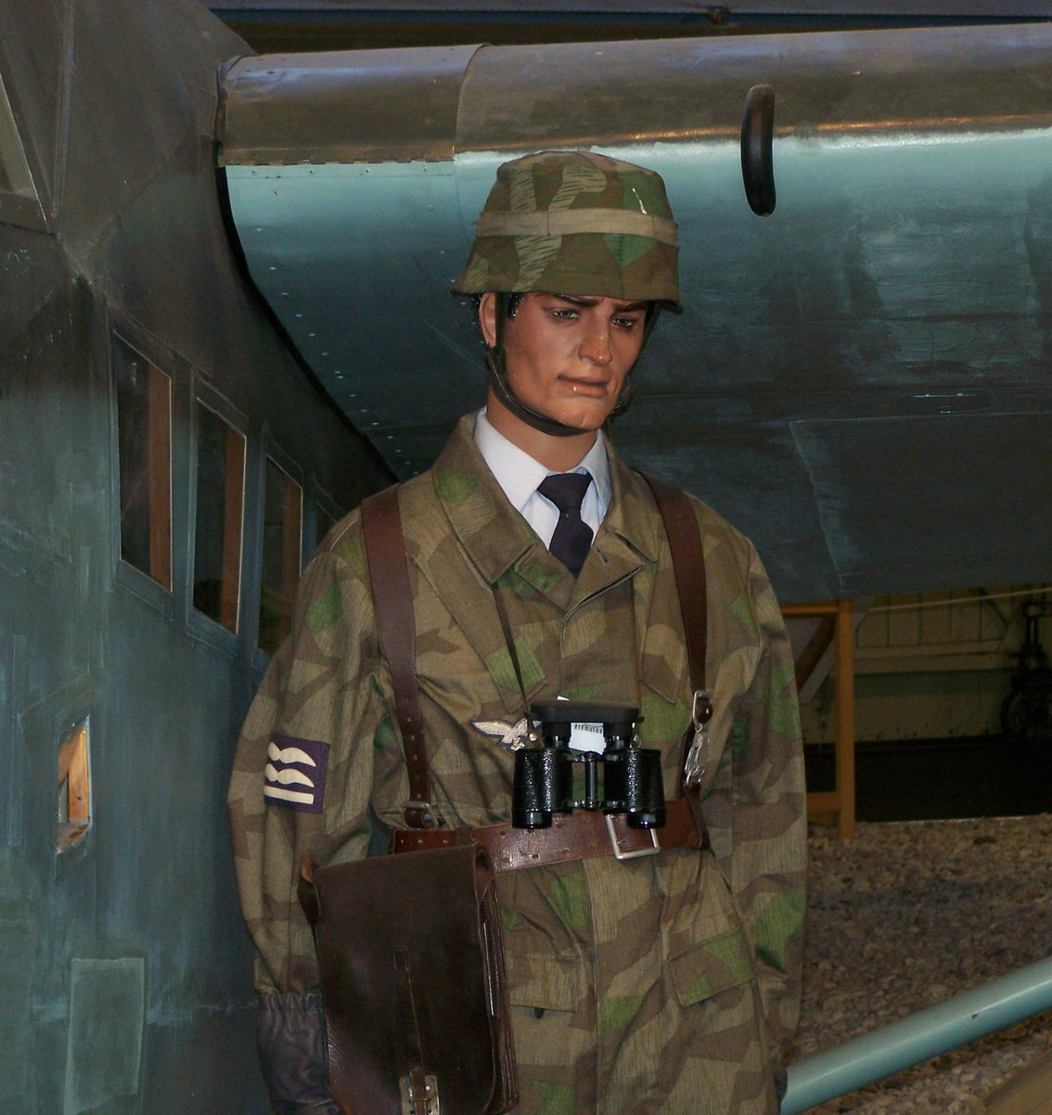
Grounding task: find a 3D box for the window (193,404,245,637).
[{"bbox_3d":[-0.339,-0.042,5.567,0.030,0.226,0.350,0,-6,5],"label":"window"}]

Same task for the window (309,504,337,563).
[{"bbox_3d":[-0.256,0.060,6.578,0.030,0.226,0.350,4,-5,6],"label":"window"}]

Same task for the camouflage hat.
[{"bbox_3d":[0.049,-0.342,5.200,0.232,0.160,0.265,4,1,-27],"label":"camouflage hat"}]

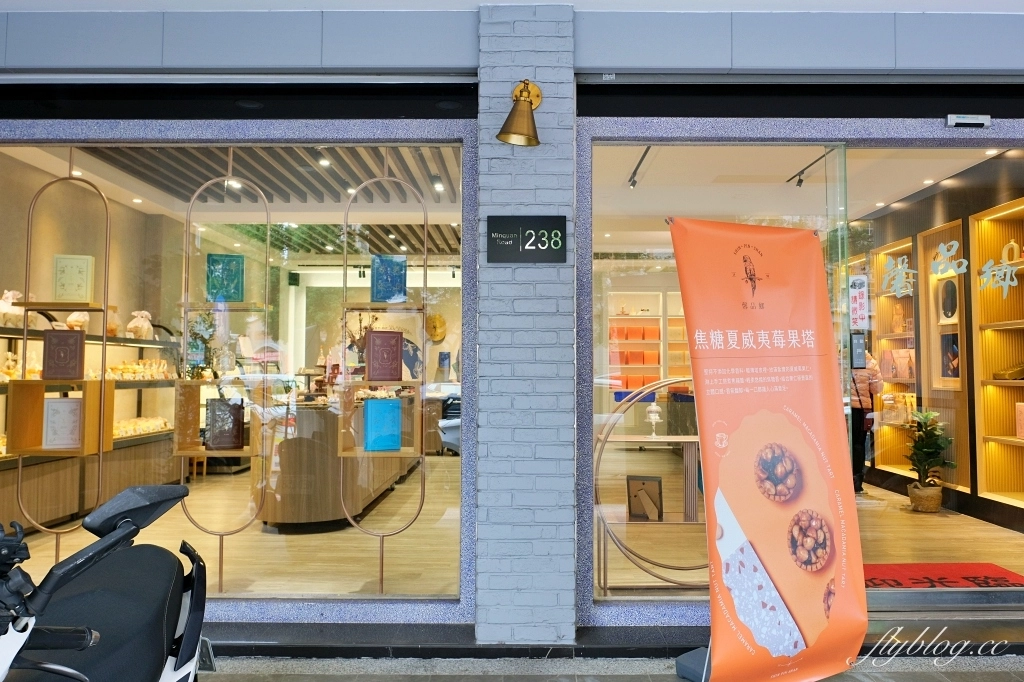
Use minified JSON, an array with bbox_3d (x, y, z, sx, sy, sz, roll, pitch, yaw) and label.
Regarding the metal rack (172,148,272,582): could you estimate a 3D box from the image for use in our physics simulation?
[{"bbox_3d":[-1.503,0.135,3.587,0.440,2.337,0.245,0,-3,0],"label":"metal rack"}]

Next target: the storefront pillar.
[{"bbox_3d":[0.067,-0.099,3.298,0.448,2.926,0.380,0,-3,0],"label":"storefront pillar"}]

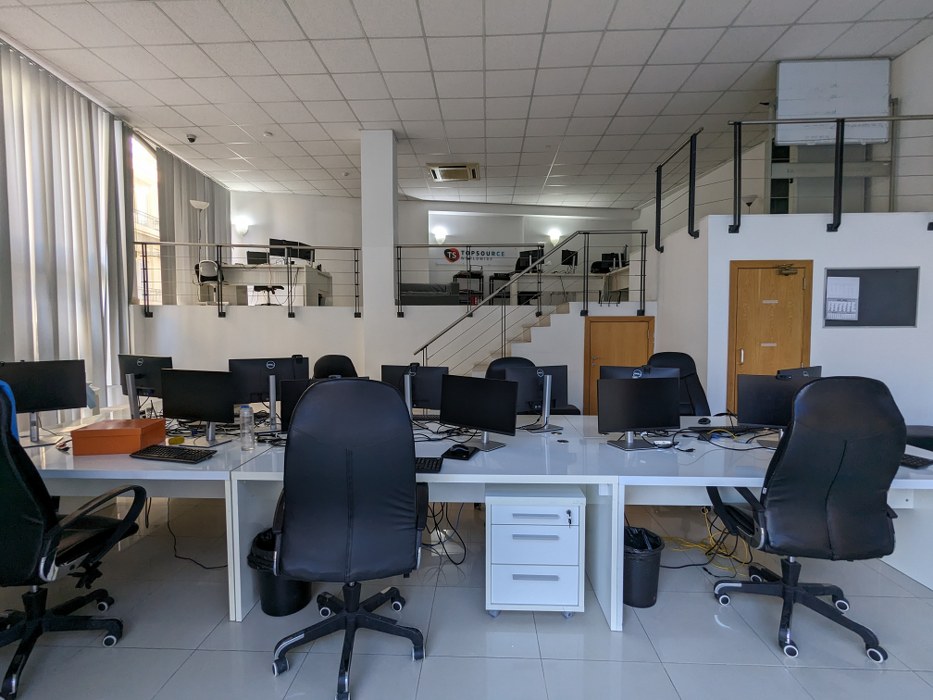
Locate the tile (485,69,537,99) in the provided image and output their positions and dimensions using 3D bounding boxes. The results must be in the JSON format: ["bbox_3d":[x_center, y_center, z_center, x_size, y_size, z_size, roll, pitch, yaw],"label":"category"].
[{"bbox_3d":[0.527,-3.228,5.210,0.595,0.025,0.595,0,3,3],"label":"tile"}]

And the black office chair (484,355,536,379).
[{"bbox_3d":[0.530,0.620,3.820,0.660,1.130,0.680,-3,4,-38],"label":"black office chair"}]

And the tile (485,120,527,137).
[{"bbox_3d":[0.585,-3.300,6.412,0.600,0.030,0.600,0,3,3],"label":"tile"}]

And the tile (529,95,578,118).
[{"bbox_3d":[1.161,-3.262,5.794,0.595,0.025,0.595,0,3,3],"label":"tile"}]

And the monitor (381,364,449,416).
[{"bbox_3d":[-0.367,0.321,2.925,0.500,0.420,0.180,1,4,20],"label":"monitor"}]

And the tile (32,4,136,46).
[{"bbox_3d":[-3.722,-3.182,4.233,0.595,0.025,0.595,0,3,3],"label":"tile"}]

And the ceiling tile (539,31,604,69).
[{"bbox_3d":[1.099,-3.190,4.589,0.600,0.030,0.600,0,3,3],"label":"ceiling tile"}]

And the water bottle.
[{"bbox_3d":[-1.244,0.440,2.459,0.070,0.245,0.070,0,3,2],"label":"water bottle"}]

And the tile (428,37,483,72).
[{"bbox_3d":[-0.098,-3.186,4.631,0.600,0.020,0.600,0,3,3],"label":"tile"}]

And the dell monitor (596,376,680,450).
[{"bbox_3d":[0.984,0.360,2.503,0.512,0.398,0.180,-1,3,-12],"label":"dell monitor"}]

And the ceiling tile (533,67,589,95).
[{"bbox_3d":[1.127,-3.227,5.182,0.595,0.025,0.595,0,3,3],"label":"ceiling tile"}]

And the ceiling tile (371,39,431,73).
[{"bbox_3d":[-0.700,-3.195,4.669,0.595,0.025,0.595,0,3,3],"label":"ceiling tile"}]

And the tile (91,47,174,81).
[{"bbox_3d":[-3.676,-3.192,4.802,0.600,0.020,0.600,0,3,3],"label":"tile"}]

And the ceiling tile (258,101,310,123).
[{"bbox_3d":[-2.441,-3.271,5.951,0.595,0.025,0.595,0,3,3],"label":"ceiling tile"}]

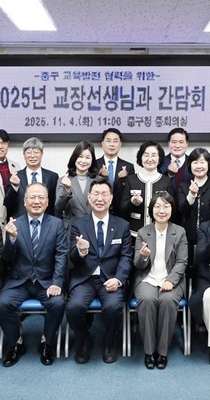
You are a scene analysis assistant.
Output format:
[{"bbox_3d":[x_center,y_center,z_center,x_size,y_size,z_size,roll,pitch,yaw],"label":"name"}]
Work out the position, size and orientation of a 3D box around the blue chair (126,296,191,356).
[{"bbox_3d":[0.413,0.780,3.509,0.473,0.788,0.522,0,6,3],"label":"blue chair"}]

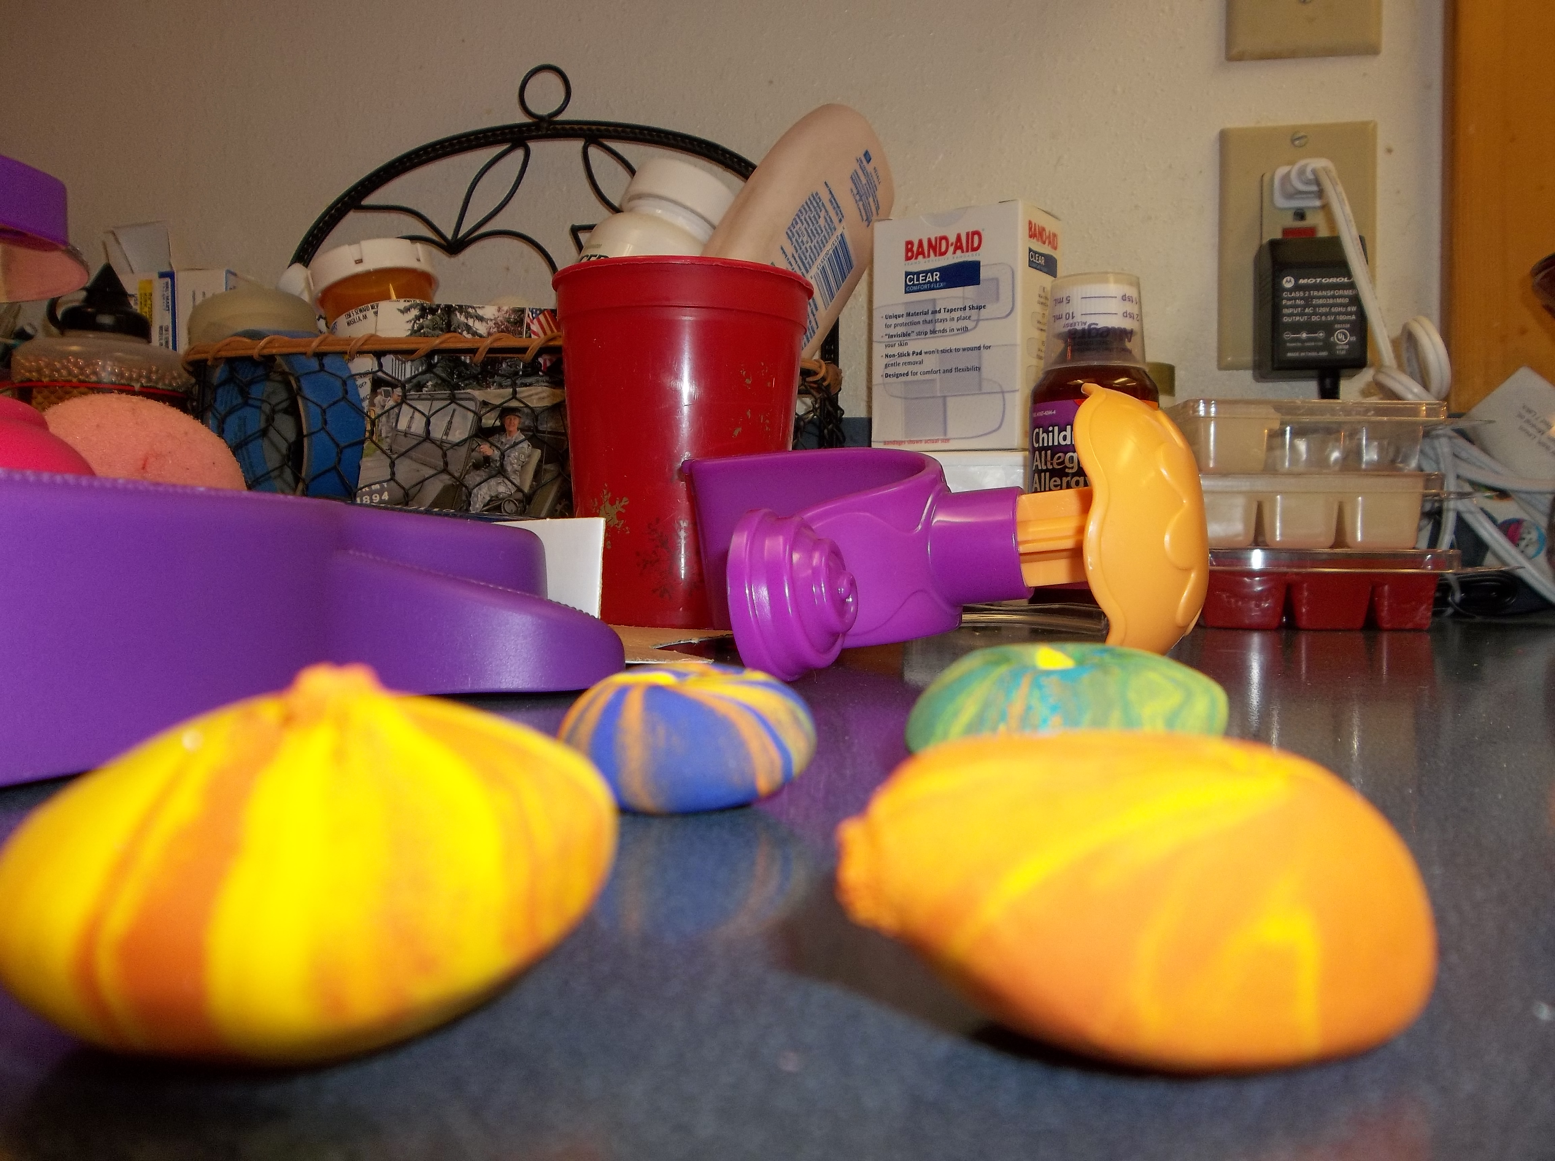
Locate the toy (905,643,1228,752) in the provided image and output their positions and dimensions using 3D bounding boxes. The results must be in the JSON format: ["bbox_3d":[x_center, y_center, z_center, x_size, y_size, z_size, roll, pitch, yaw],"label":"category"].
[{"bbox_3d":[0.030,0.014,0.124,0.032,0.017,0.032,1,1,0],"label":"toy"}]

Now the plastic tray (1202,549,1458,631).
[{"bbox_3d":[0.223,0.004,0.522,0.107,0.031,0.072,1,1,2],"label":"plastic tray"}]

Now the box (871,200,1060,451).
[{"bbox_3d":[0.084,-0.106,0.538,0.068,0.103,0.045,1,1,34],"label":"box"}]

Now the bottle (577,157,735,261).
[{"bbox_3d":[-0.063,-0.129,0.545,0.062,0.112,0.062,24,-6,0],"label":"bottle"}]

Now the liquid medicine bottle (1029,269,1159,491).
[{"bbox_3d":[0.126,-0.057,0.478,0.050,0.126,0.050,1,1,12],"label":"liquid medicine bottle"}]

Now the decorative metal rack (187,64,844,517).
[{"bbox_3d":[-0.124,-0.118,0.536,0.297,0.269,0.125,1,1,9],"label":"decorative metal rack"}]

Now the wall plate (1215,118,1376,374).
[{"bbox_3d":[0.244,-0.155,0.566,0.070,0.114,0.010,1,1,9],"label":"wall plate"}]

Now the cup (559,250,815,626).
[{"bbox_3d":[-0.031,-0.042,0.402,0.086,0.111,0.086,1,1,0],"label":"cup"}]

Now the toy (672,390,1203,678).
[{"bbox_3d":[0.040,-0.015,0.295,0.131,0.070,0.125,1,1,7],"label":"toy"}]

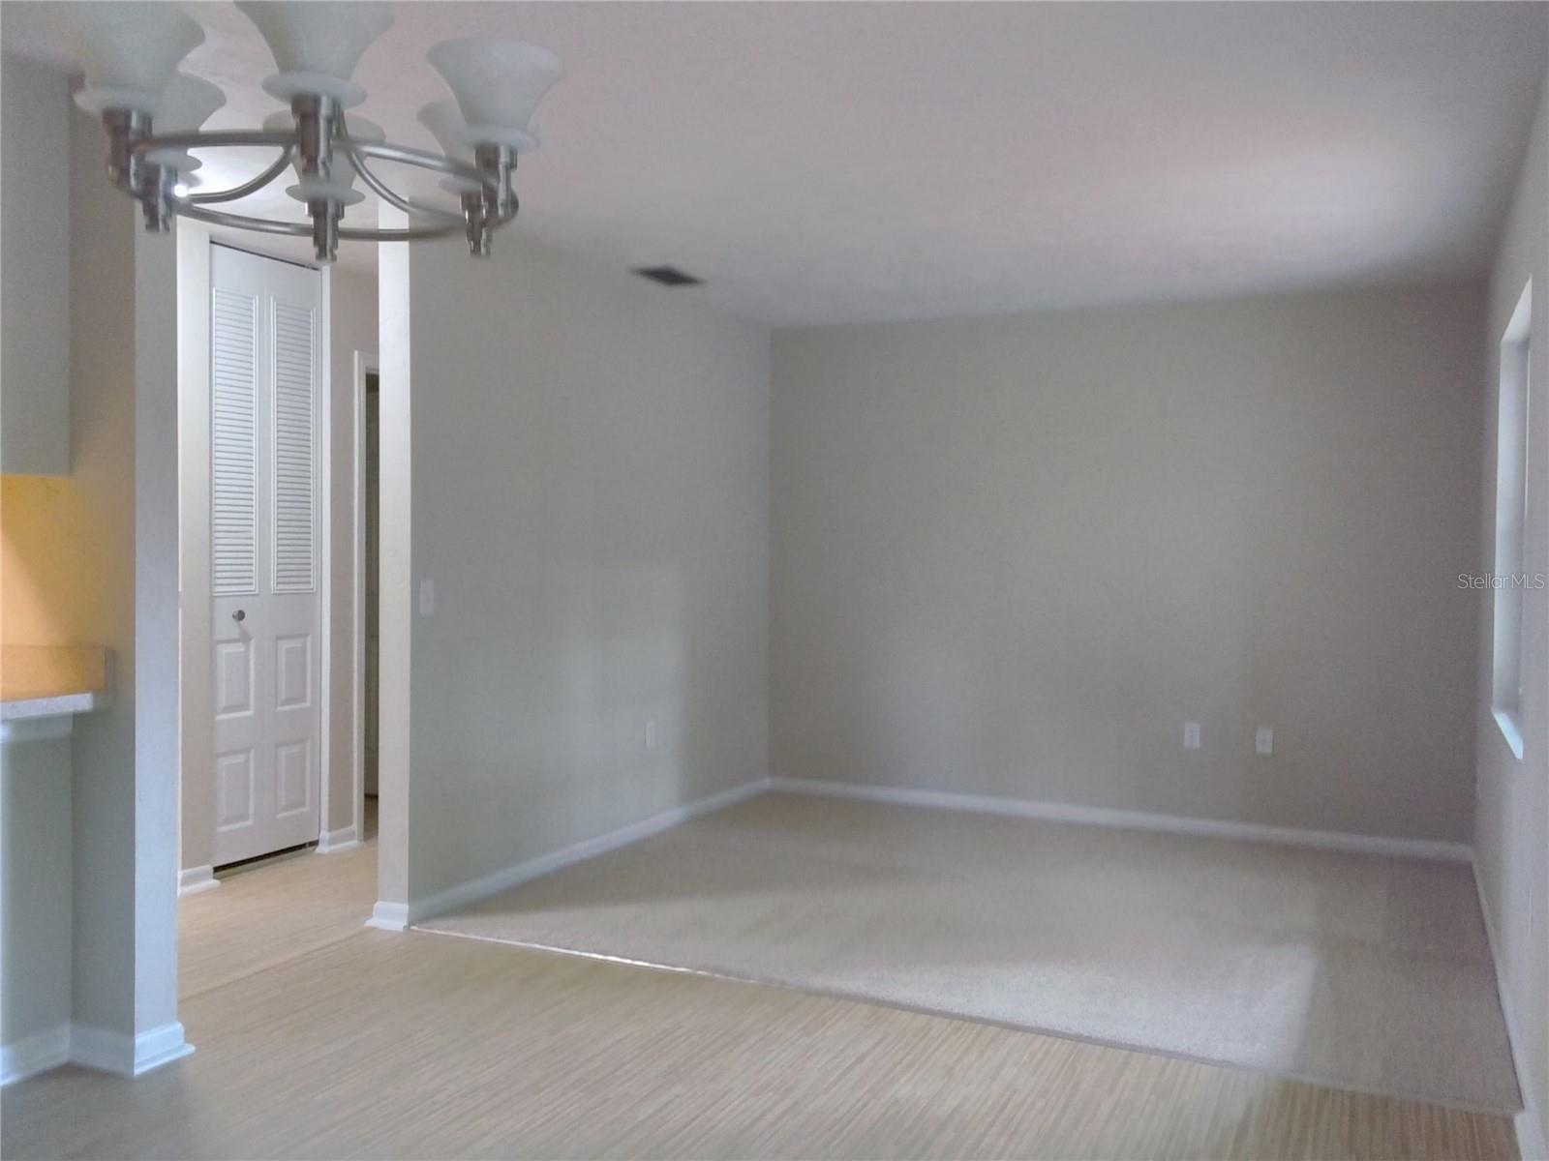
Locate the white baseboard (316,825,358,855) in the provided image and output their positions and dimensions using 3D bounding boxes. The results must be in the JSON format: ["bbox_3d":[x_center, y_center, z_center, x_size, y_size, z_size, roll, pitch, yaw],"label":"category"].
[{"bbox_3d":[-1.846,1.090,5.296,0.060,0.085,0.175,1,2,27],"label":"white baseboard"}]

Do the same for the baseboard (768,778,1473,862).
[{"bbox_3d":[1.425,1.110,5.896,3.258,0.076,0.016,1,2,27],"label":"baseboard"}]

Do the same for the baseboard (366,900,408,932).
[{"bbox_3d":[-1.300,1.122,4.212,0.148,0.083,0.040,1,2,27],"label":"baseboard"}]

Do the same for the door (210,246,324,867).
[{"bbox_3d":[-2.042,-0.094,5.009,0.035,2.387,0.552,1,2,27],"label":"door"}]

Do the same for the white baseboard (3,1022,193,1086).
[{"bbox_3d":[-1.637,1.146,3.052,0.235,0.086,0.365,1,2,27],"label":"white baseboard"}]

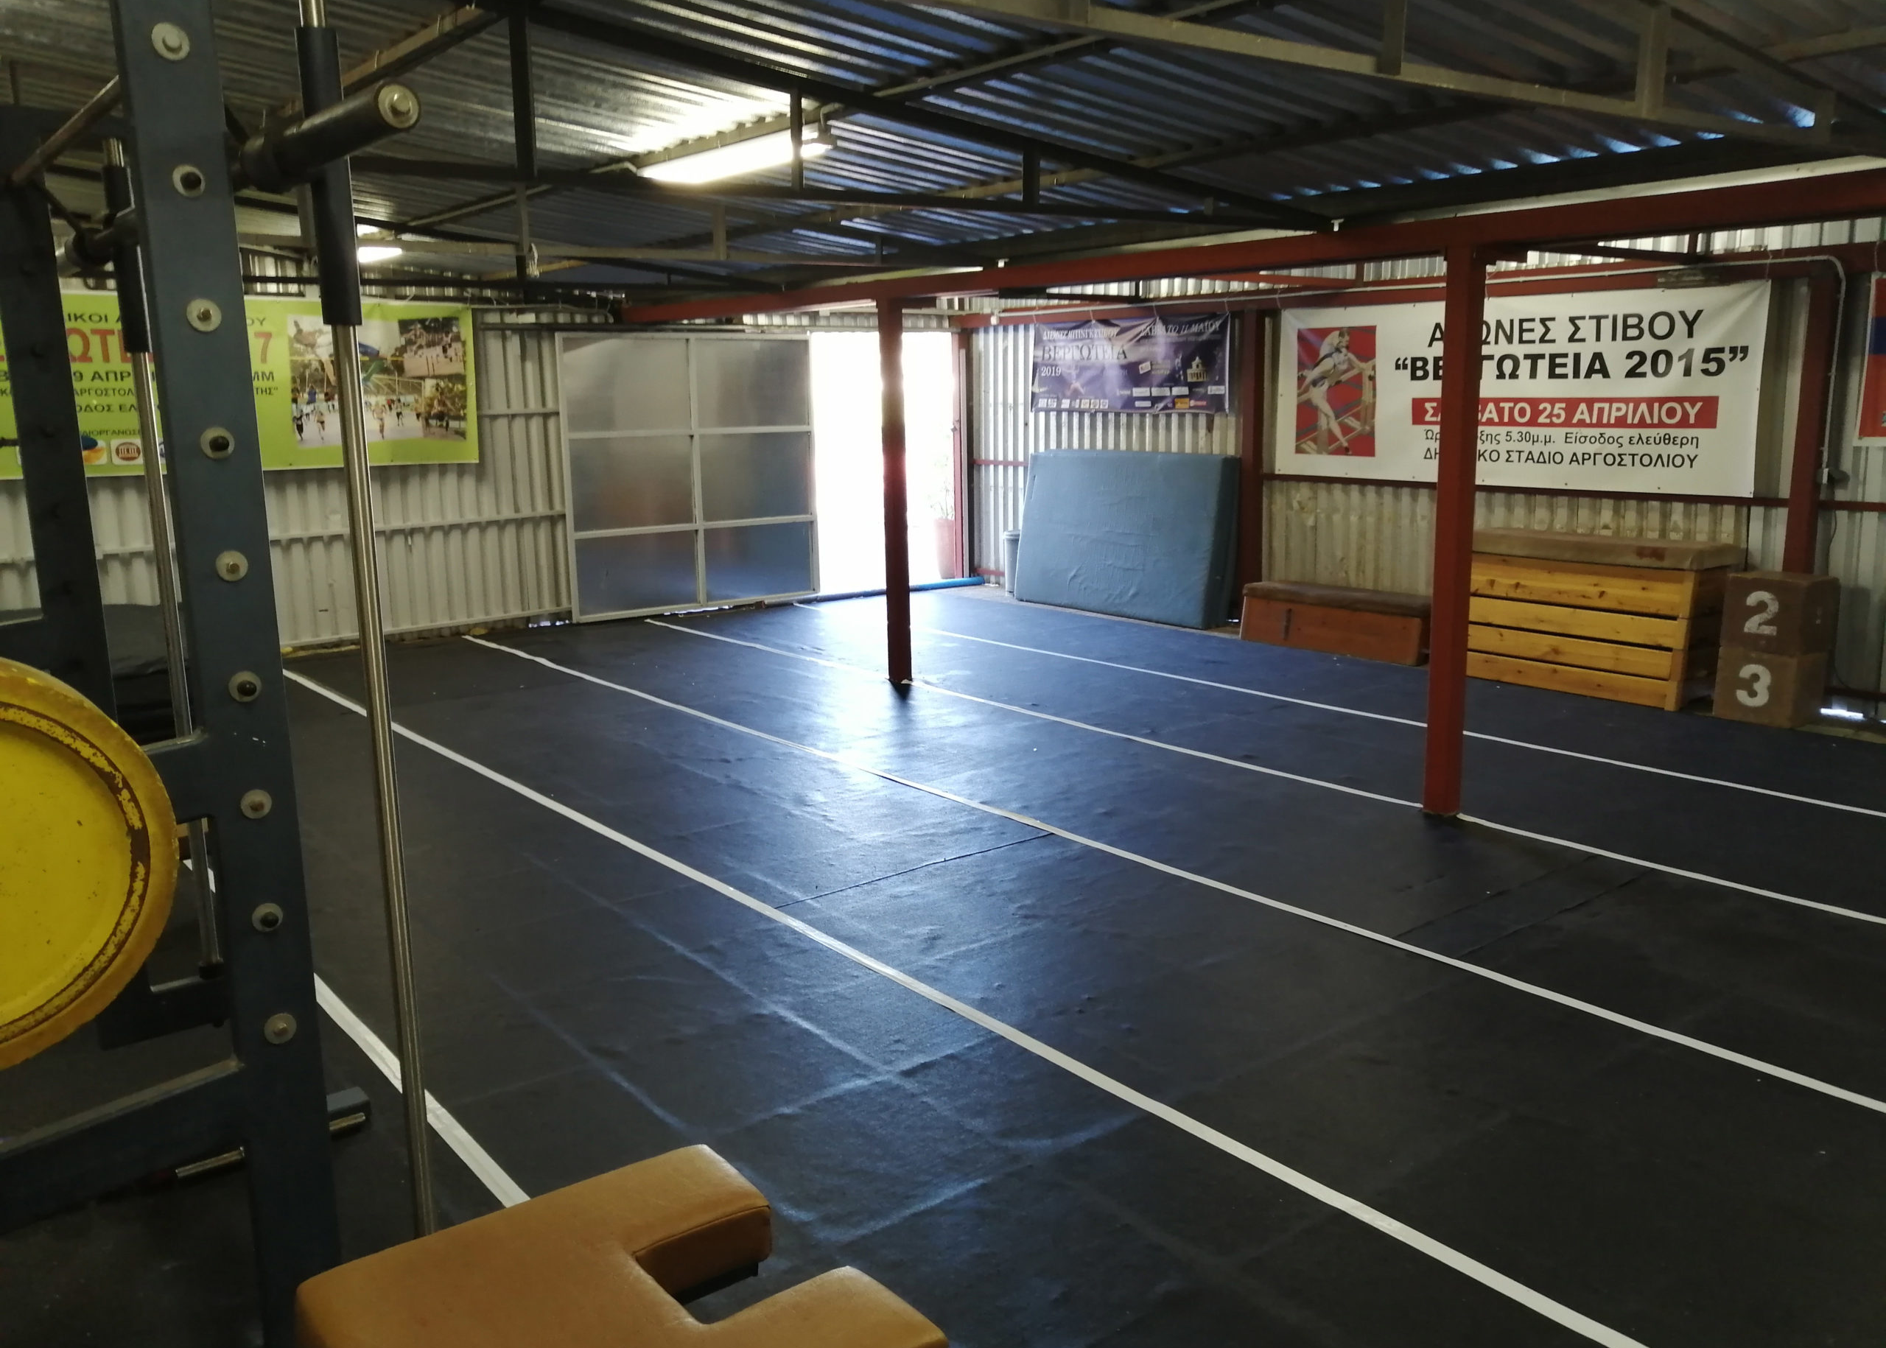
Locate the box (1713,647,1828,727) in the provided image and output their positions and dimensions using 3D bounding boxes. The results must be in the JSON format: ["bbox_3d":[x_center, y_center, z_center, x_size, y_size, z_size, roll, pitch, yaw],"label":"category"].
[{"bbox_3d":[3.938,0.037,6.978,0.325,0.325,0.356,-9,14,-33],"label":"box"}]

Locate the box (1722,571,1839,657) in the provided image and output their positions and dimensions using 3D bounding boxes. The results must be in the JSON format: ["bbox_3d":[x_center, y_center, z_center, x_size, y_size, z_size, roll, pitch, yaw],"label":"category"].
[{"bbox_3d":[3.936,-0.289,6.912,0.325,0.335,0.354,-9,14,-33],"label":"box"}]

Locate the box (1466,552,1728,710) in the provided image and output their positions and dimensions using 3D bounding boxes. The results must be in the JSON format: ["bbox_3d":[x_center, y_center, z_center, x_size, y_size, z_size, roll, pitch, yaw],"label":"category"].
[{"bbox_3d":[3.333,-0.302,7.710,0.443,0.728,1.337,-10,14,-37],"label":"box"}]

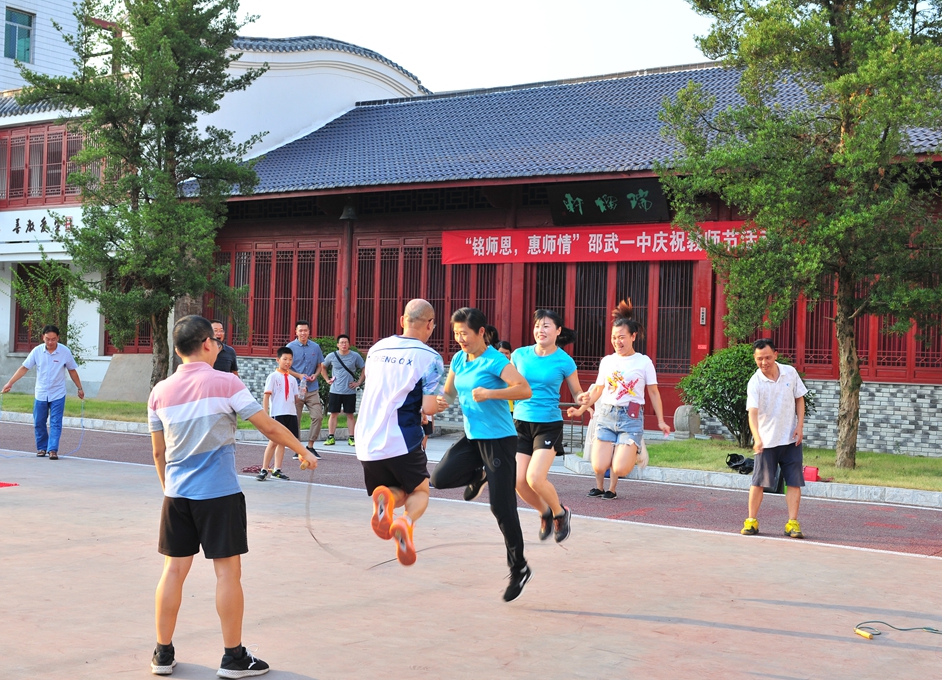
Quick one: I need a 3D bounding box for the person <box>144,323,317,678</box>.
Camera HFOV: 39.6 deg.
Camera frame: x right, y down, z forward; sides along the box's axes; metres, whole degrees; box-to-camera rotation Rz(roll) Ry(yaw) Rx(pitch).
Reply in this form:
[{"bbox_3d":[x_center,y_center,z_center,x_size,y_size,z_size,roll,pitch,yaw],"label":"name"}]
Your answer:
[{"bbox_3d":[-1.158,0.742,6.321,0.620,1.722,0.620,2,0,30],"label":"person"}]

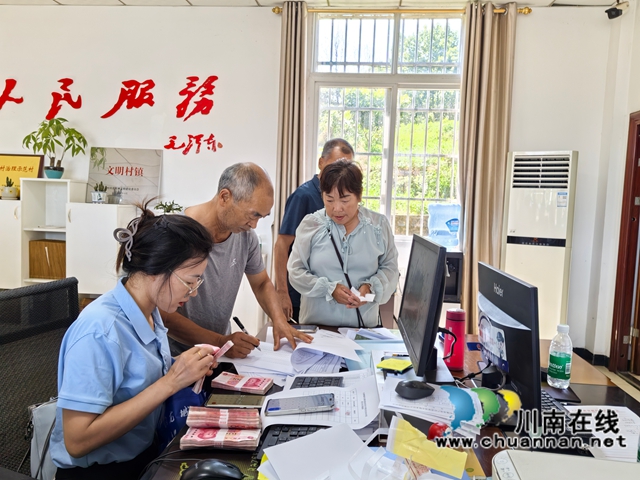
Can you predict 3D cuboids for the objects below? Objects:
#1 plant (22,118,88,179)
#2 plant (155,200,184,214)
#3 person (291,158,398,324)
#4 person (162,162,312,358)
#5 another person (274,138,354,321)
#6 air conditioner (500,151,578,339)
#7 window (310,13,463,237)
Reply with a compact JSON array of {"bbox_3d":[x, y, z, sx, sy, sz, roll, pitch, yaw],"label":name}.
[{"bbox_3d":[-2.342,-0.810,4.420,0.530,0.510,0.440,2,4,4],"label":"plant"},{"bbox_3d":[-1.335,-0.251,4.400,0.250,0.210,0.240,2,4,4],"label":"plant"},{"bbox_3d":[0.101,0.383,2.240,0.500,1.480,0.340,2,4,1],"label":"person"},{"bbox_3d":[-0.370,0.442,1.820,0.600,1.410,0.550,5,5,41],"label":"person"},{"bbox_3d":[0.003,0.268,2.750,0.520,1.640,0.360,0,4,-24],"label":"another person"},{"bbox_3d":[1.755,0.181,4.030,0.505,1.750,0.320,4,4,25],"label":"air conditioner"},{"bbox_3d":[0.676,-1.048,4.530,1.550,2.000,0.120,2,4,4],"label":"window"}]

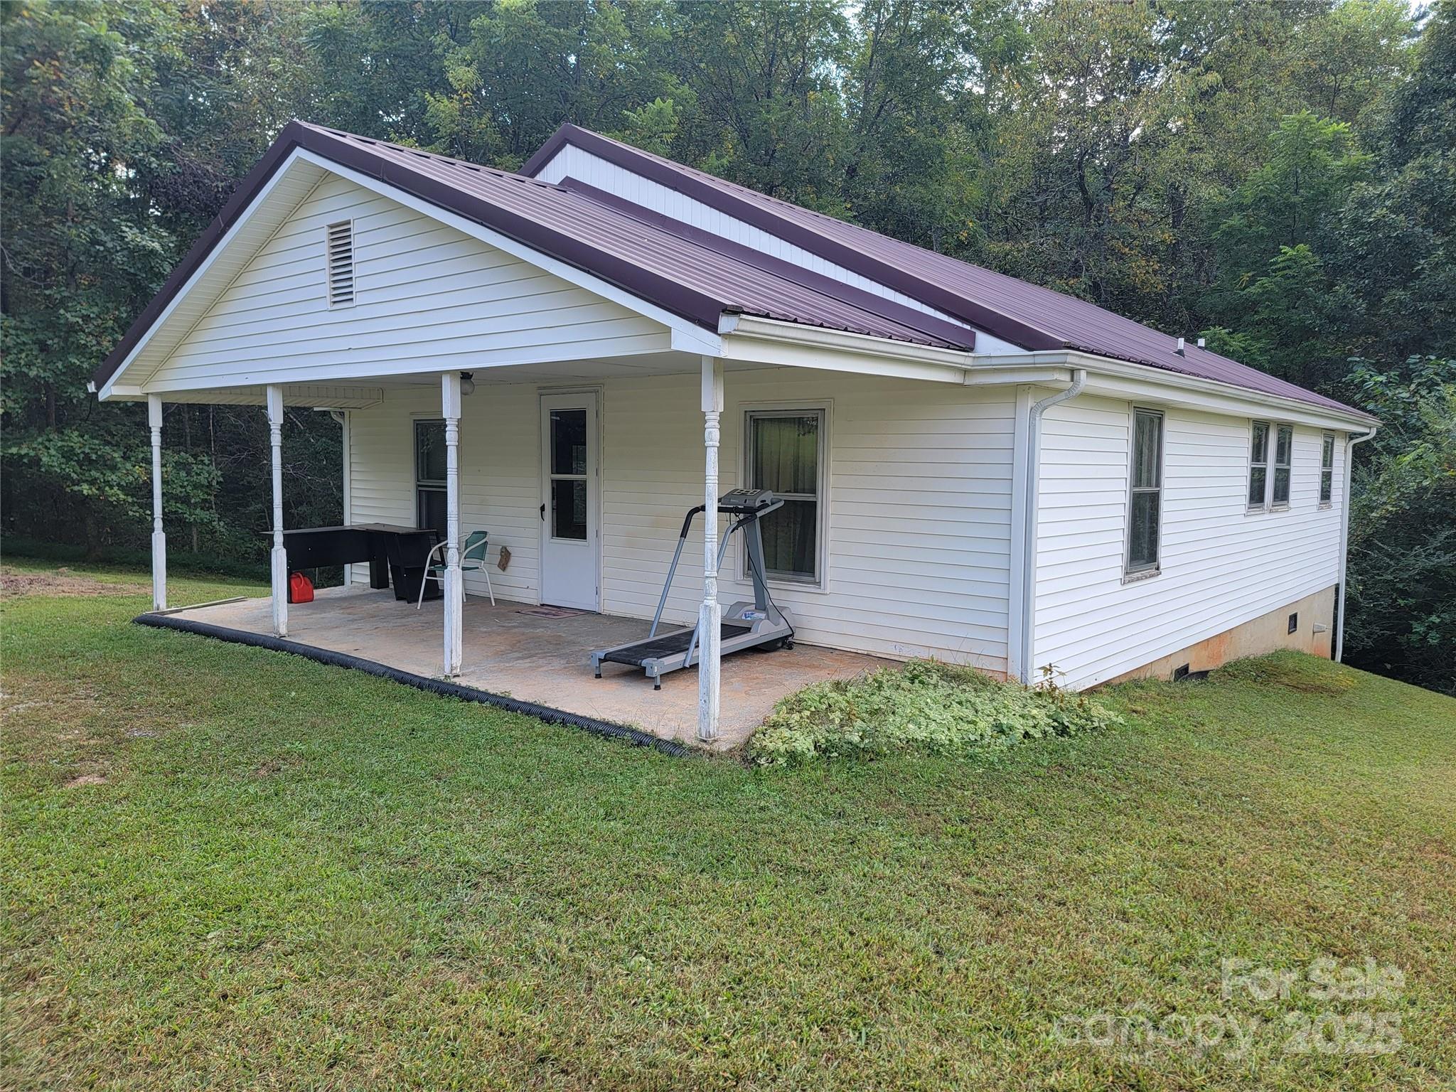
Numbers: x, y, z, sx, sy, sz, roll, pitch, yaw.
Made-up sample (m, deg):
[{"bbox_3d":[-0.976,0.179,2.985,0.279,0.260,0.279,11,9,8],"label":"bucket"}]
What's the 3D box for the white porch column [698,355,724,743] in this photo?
[{"bbox_3d":[-0.097,0.017,5.451,0.087,2.072,0.087,5,7,40],"label":"white porch column"}]

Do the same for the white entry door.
[{"bbox_3d":[-1.538,-0.424,9.737,0.830,2.069,0.060,5,7,40],"label":"white entry door"}]

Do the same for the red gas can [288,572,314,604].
[{"bbox_3d":[-4.403,0.430,10.422,0.170,0.285,0.205,5,7,40],"label":"red gas can"}]

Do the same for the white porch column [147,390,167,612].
[{"bbox_3d":[-5.567,-0.417,9.857,0.087,2.127,0.087,5,7,40],"label":"white porch column"}]

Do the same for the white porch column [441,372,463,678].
[{"bbox_3d":[-1.904,-0.134,6.955,0.087,2.097,0.087,5,7,40],"label":"white porch column"}]

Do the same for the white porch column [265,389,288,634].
[{"bbox_3d":[-3.747,-0.284,8.404,0.087,2.090,0.087,5,7,40],"label":"white porch column"}]

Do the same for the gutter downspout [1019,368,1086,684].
[{"bbox_3d":[2.135,-0.076,6.659,0.330,2.140,0.085,5,7,40],"label":"gutter downspout"}]

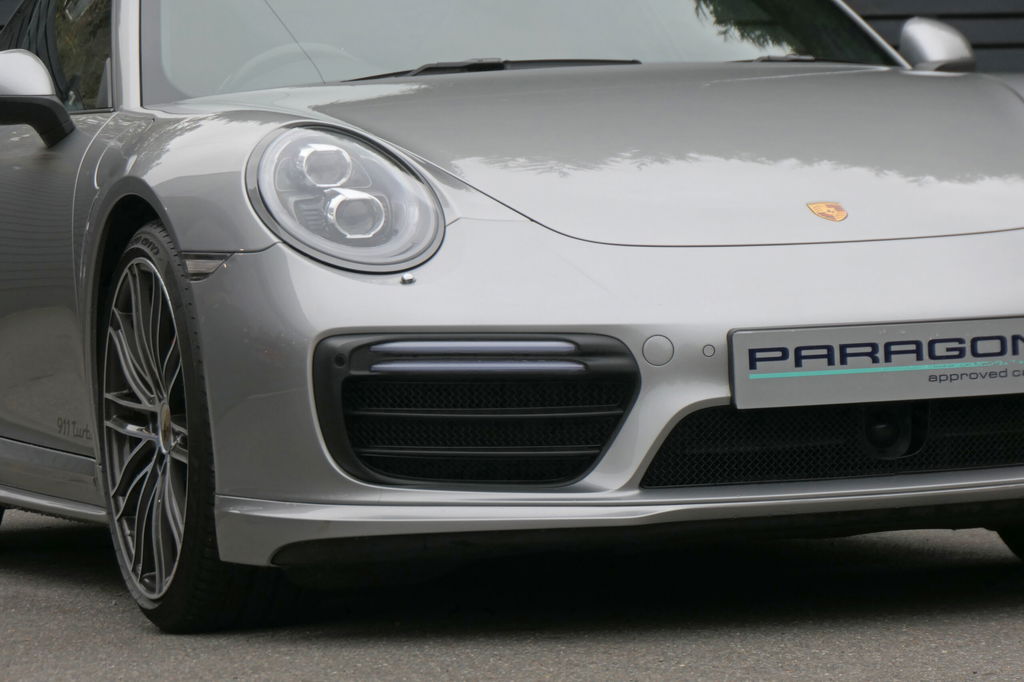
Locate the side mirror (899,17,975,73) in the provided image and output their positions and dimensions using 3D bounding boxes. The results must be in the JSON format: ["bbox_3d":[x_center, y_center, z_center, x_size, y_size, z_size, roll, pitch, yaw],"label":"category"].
[{"bbox_3d":[0.785,-0.531,9.830,0.190,0.160,0.140,-3,3,-18],"label":"side mirror"}]

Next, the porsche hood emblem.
[{"bbox_3d":[0.481,-0.196,7.994,0.052,0.007,0.065,-3,28,-18],"label":"porsche hood emblem"}]

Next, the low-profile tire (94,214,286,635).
[{"bbox_3d":[-0.473,0.124,8.474,0.245,0.680,0.680,-3,3,-18],"label":"low-profile tire"}]

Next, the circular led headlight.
[{"bbox_3d":[-0.240,-0.220,8.025,0.250,0.225,0.270,-3,3,-18],"label":"circular led headlight"}]

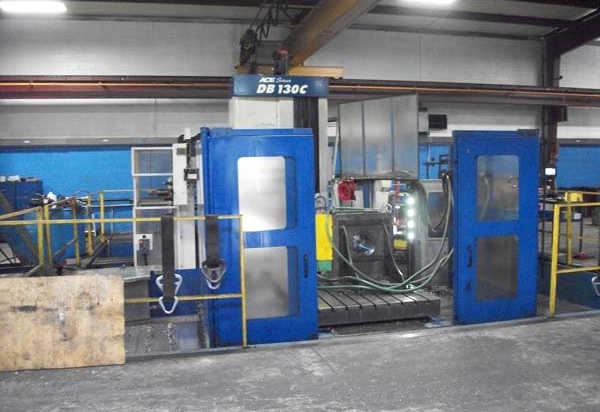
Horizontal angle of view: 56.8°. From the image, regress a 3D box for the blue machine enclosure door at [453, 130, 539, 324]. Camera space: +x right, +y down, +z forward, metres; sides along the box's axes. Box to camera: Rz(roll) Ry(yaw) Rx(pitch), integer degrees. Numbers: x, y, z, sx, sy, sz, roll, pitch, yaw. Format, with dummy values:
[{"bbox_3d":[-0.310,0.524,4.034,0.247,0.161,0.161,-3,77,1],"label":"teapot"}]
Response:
[{"bbox_3d":[1.889,0.197,5.413,0.891,1.848,0.120,-2,5,-12],"label":"blue machine enclosure door"}]

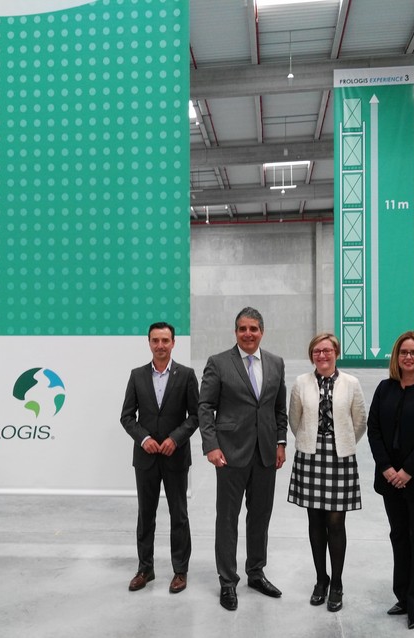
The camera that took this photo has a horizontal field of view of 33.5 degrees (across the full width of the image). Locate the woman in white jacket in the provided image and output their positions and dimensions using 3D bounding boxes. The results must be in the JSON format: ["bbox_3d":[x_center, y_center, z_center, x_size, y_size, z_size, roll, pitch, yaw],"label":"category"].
[{"bbox_3d":[0.751,0.921,4.295,0.490,1.656,0.360,-1,-2,13],"label":"woman in white jacket"}]

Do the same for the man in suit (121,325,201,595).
[{"bbox_3d":[-0.312,0.892,4.587,0.530,1.740,0.360,0,-2,8],"label":"man in suit"}]

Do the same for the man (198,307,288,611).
[{"bbox_3d":[0.227,0.837,4.378,0.560,1.832,0.400,0,-2,-20],"label":"man"}]

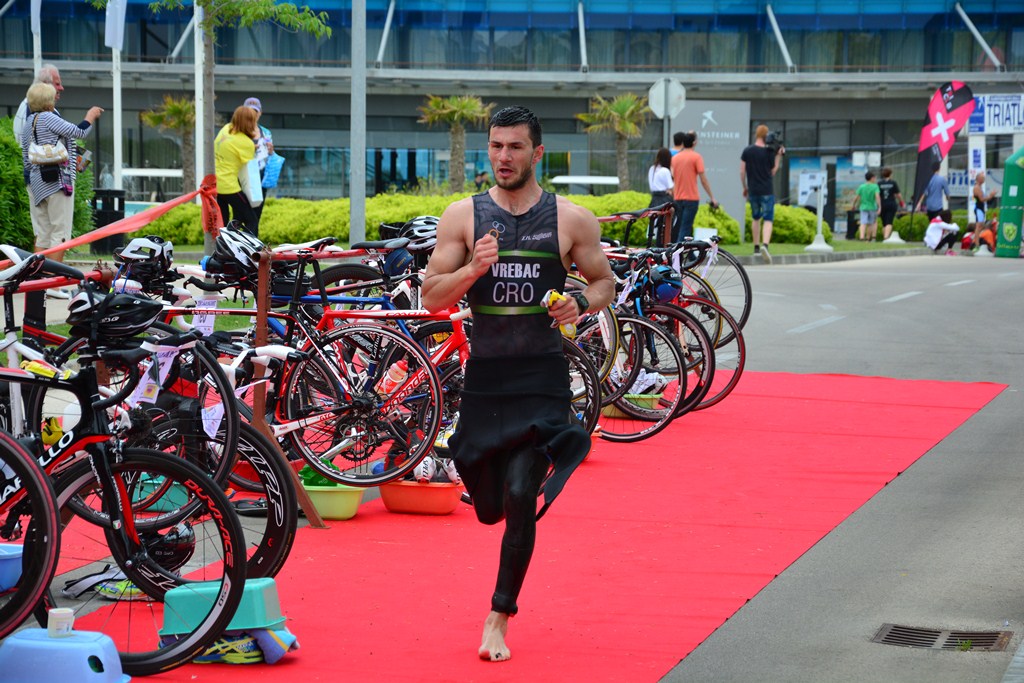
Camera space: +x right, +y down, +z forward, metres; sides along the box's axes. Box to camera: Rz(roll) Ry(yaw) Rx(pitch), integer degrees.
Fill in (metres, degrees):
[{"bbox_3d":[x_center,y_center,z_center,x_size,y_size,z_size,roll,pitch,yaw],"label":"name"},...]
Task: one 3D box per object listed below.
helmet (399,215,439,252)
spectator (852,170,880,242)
[{"bbox_3d":[-0.423,-0.535,16.900,0.280,0.170,0.210,1,3,12],"label":"helmet"},{"bbox_3d":[7.373,-2.808,71.000,0.520,1.460,0.360,1,3,9],"label":"spectator"}]

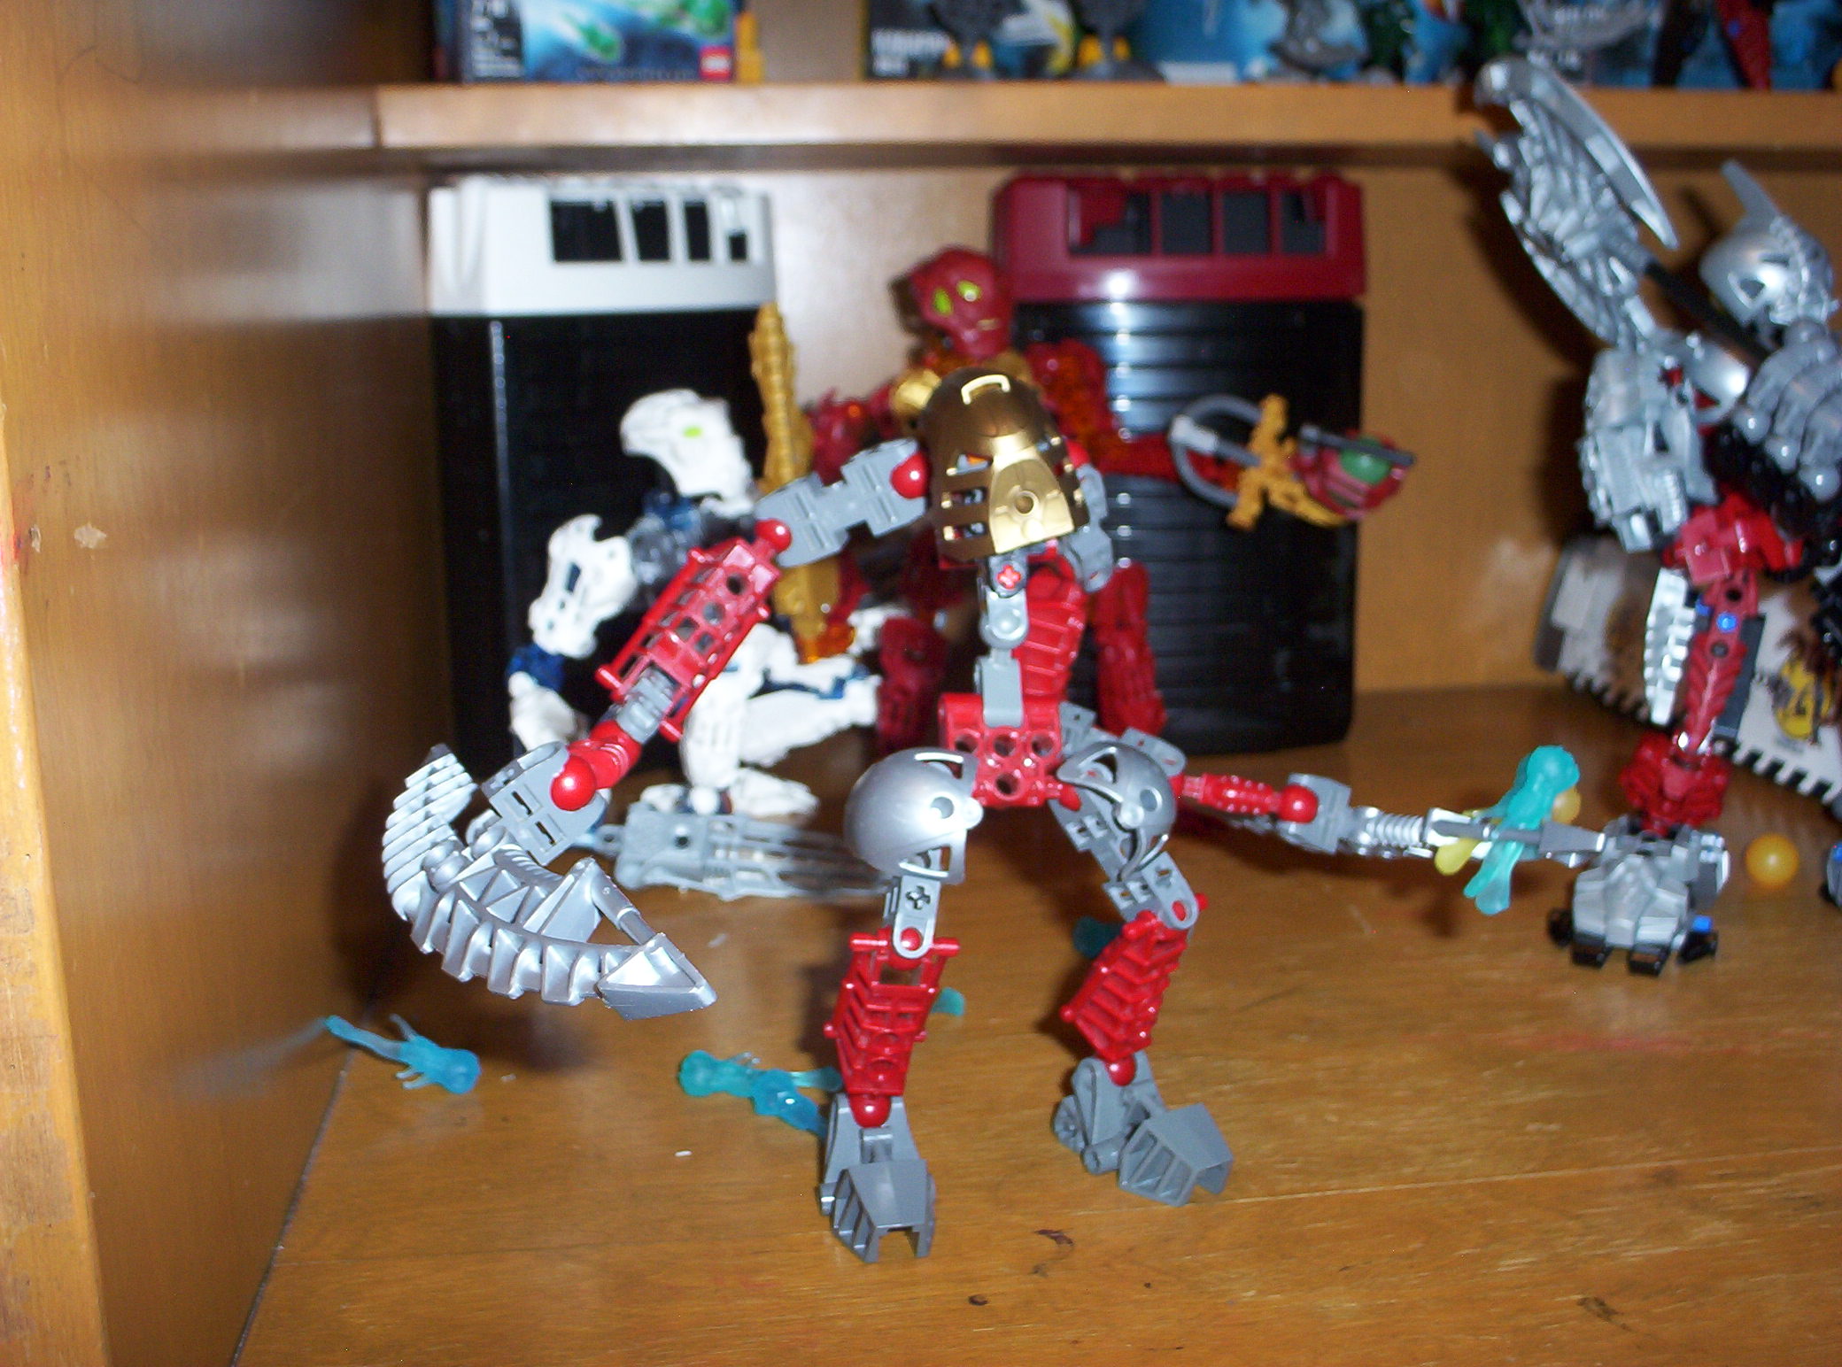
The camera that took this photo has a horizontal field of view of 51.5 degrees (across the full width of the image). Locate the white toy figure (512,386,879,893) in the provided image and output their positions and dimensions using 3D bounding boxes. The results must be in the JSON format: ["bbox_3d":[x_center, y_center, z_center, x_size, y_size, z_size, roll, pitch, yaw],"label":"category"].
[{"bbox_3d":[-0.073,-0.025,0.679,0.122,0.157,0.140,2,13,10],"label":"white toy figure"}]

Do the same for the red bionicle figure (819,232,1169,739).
[{"bbox_3d":[0.027,-0.062,0.736,0.127,0.203,0.085,-3,13,-12],"label":"red bionicle figure"}]

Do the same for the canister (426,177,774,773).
[{"bbox_3d":[-0.121,-0.082,0.768,0.135,0.231,0.072,-11,16,-40],"label":"canister"}]

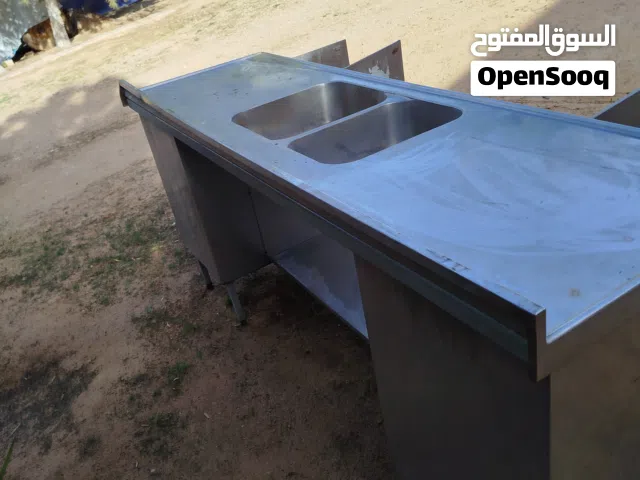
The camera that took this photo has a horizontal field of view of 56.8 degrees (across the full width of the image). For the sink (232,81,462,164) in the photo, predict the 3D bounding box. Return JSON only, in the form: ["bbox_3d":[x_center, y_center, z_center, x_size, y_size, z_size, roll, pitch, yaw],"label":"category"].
[{"bbox_3d":[0.062,-0.284,1.738,0.423,0.165,0.658,-25,32,-22],"label":"sink"}]

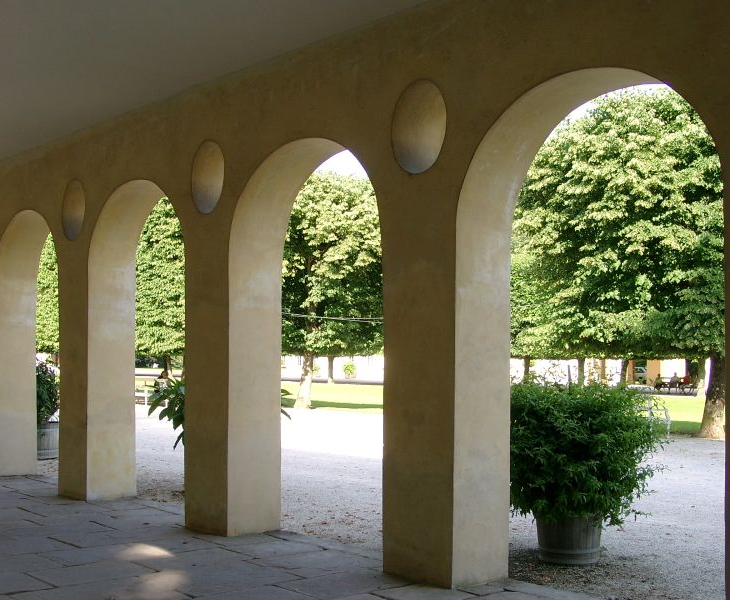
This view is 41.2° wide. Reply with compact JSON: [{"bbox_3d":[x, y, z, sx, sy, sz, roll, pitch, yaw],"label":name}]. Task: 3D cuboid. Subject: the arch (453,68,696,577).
[{"bbox_3d":[1.526,0.250,6.174,0.624,3.437,1.999,3,-5,-44],"label":"arch"}]

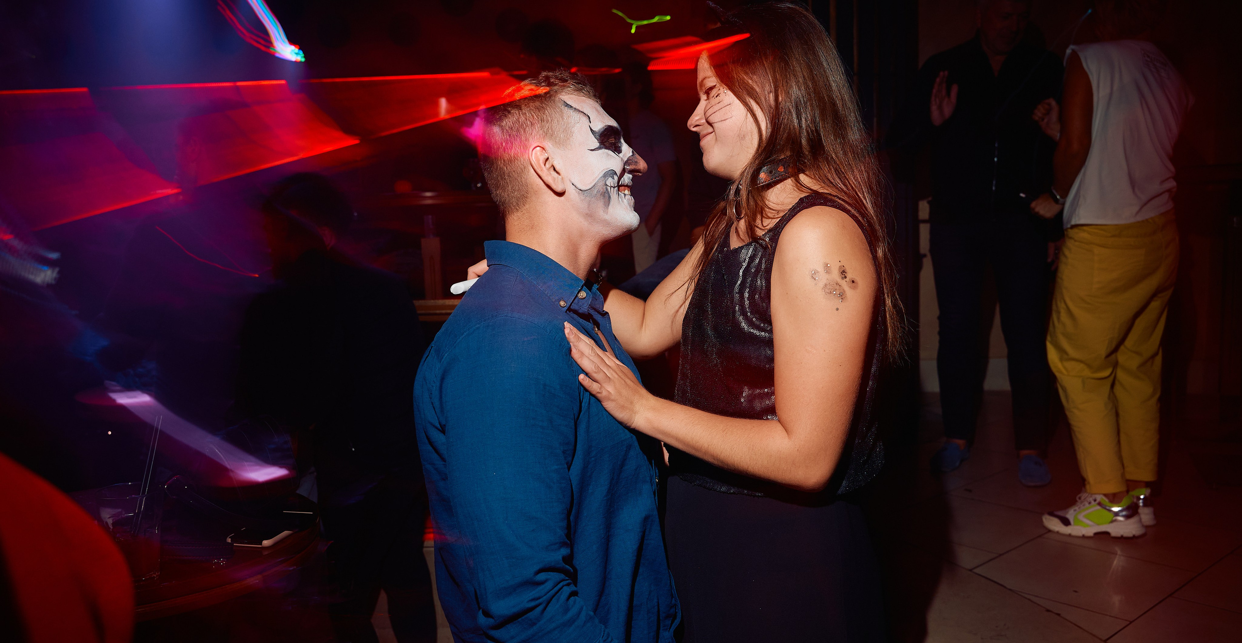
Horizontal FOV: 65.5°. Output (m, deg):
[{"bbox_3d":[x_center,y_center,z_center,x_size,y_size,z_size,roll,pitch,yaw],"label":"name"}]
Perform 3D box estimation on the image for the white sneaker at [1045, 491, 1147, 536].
[{"bbox_3d":[1.418,0.572,2.896,0.280,0.120,0.105,-1,6,12],"label":"white sneaker"}]

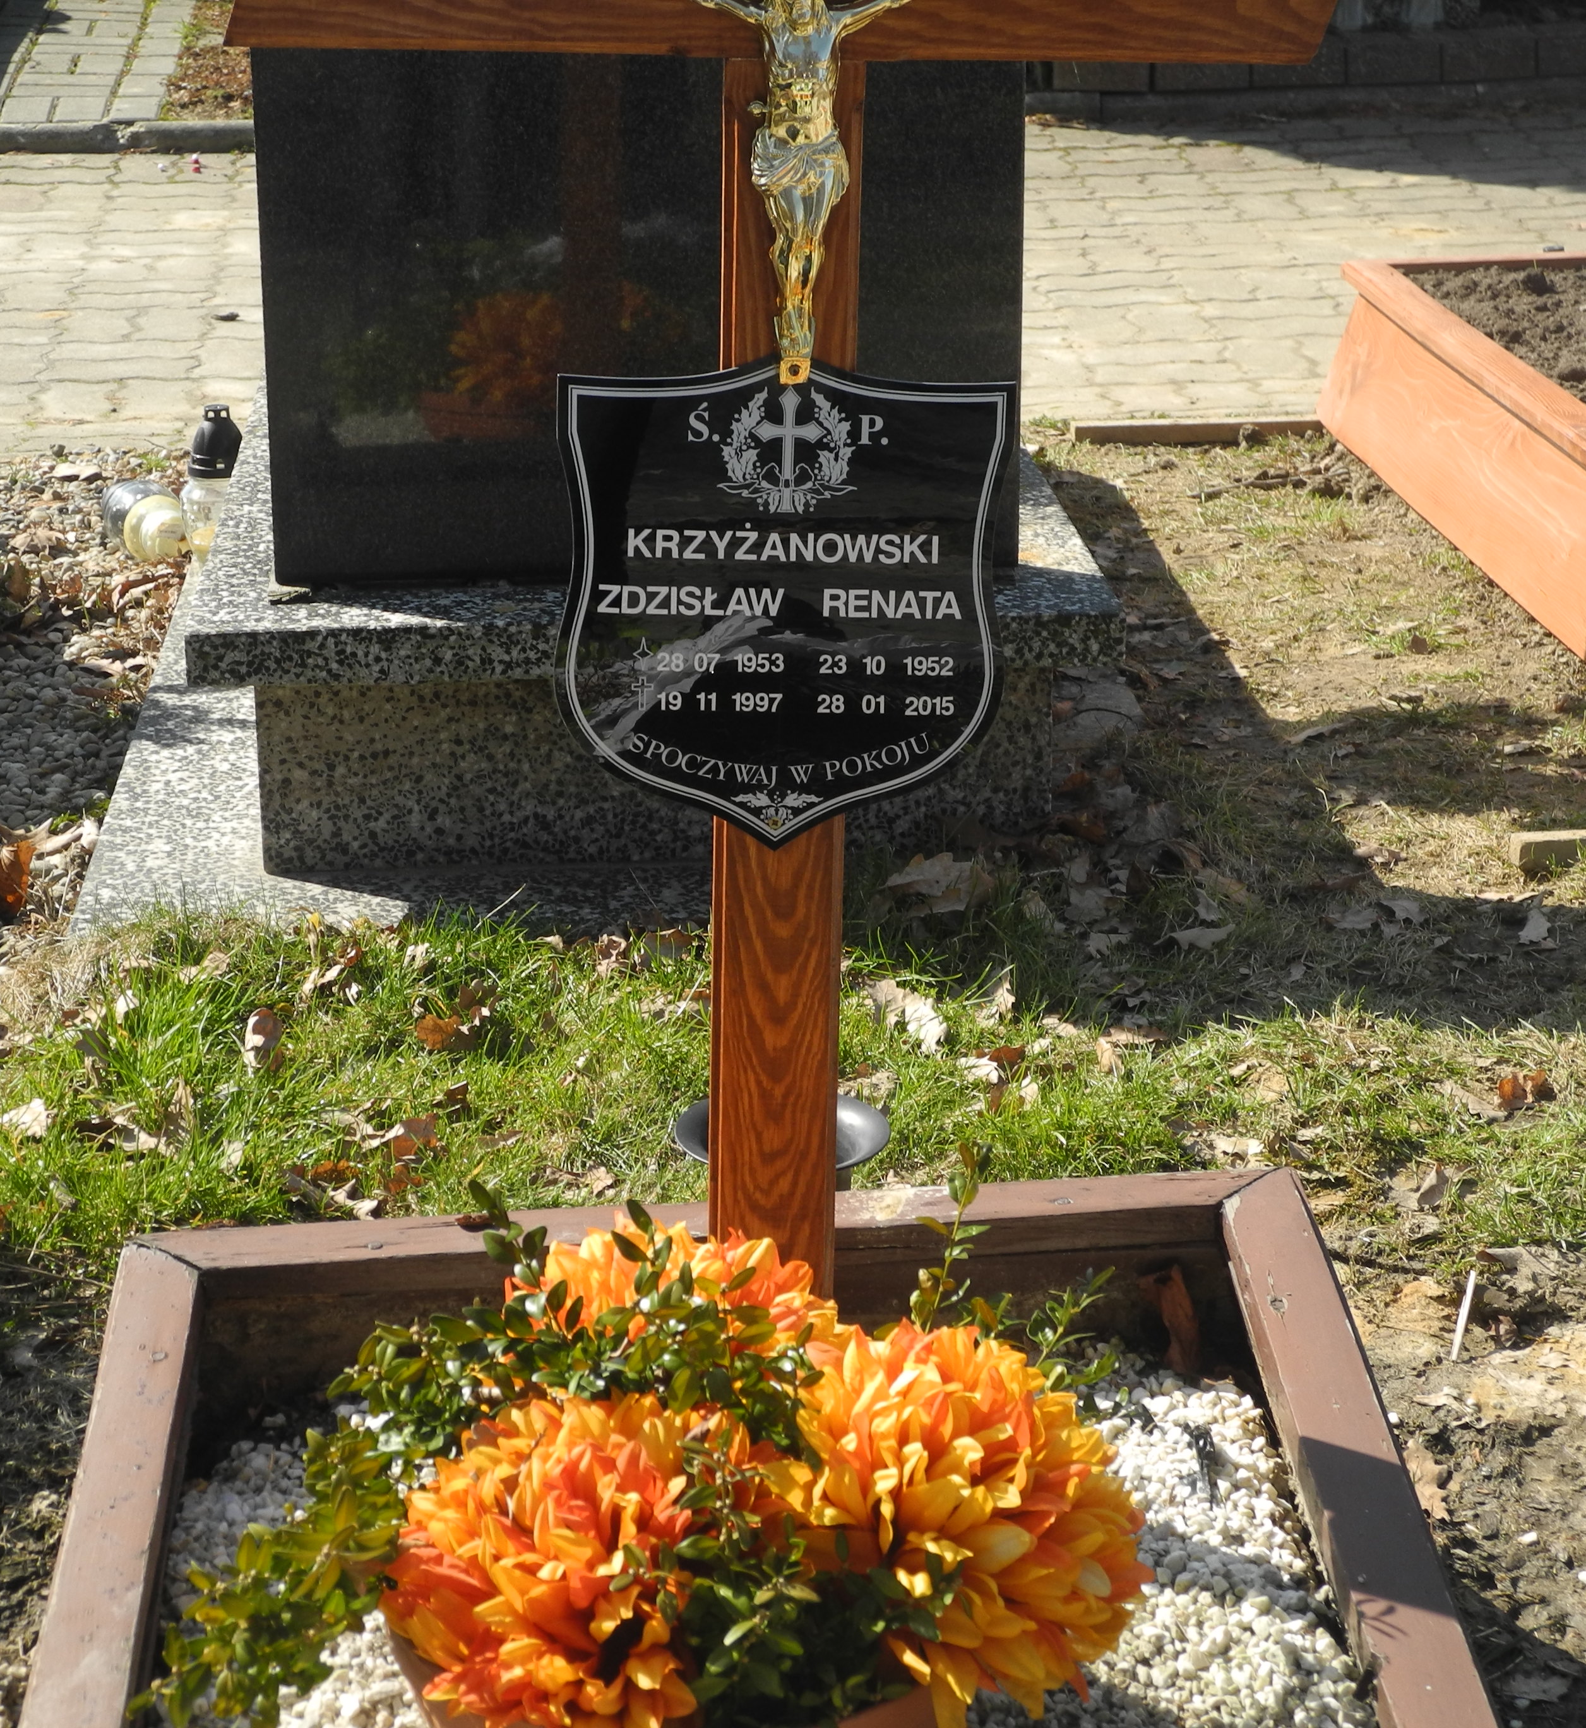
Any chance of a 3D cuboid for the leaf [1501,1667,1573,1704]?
[{"bbox_3d":[0.483,0.531,2.635,0.047,0.012,0.036,0,21,0],"label":"leaf"}]

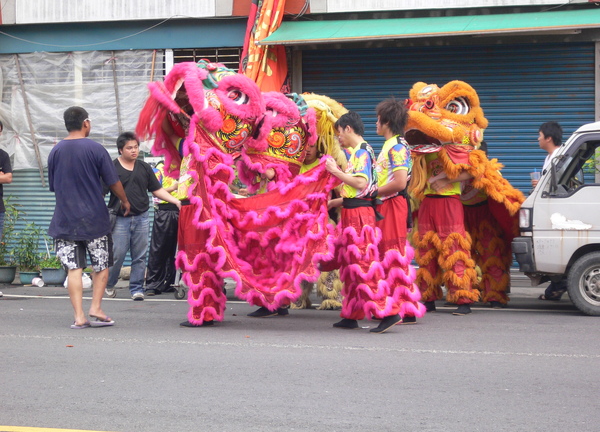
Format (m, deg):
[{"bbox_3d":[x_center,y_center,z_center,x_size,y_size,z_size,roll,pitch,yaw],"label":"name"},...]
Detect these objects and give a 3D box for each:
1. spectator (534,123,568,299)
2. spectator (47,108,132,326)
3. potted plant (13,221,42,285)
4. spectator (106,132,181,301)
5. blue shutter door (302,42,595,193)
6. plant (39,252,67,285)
[{"bbox_3d":[2.444,-0.046,14.150,0.420,1.725,0.500,0,1,5],"label":"spectator"},{"bbox_3d":[-1.648,0.004,11.400,0.580,1.723,0.420,1,1,36],"label":"spectator"},{"bbox_3d":[-3.064,0.422,16.400,0.330,0.698,0.320,0,1,0],"label":"potted plant"},{"bbox_3d":[-1.537,-0.002,14.300,0.680,1.655,0.420,0,1,-9],"label":"spectator"},{"bbox_3d":[1.648,-0.679,16.550,3.380,2.540,0.100,0,1,18],"label":"blue shutter door"},{"bbox_3d":[-2.760,0.591,16.300,0.310,0.375,0.300,0,1,0],"label":"plant"}]

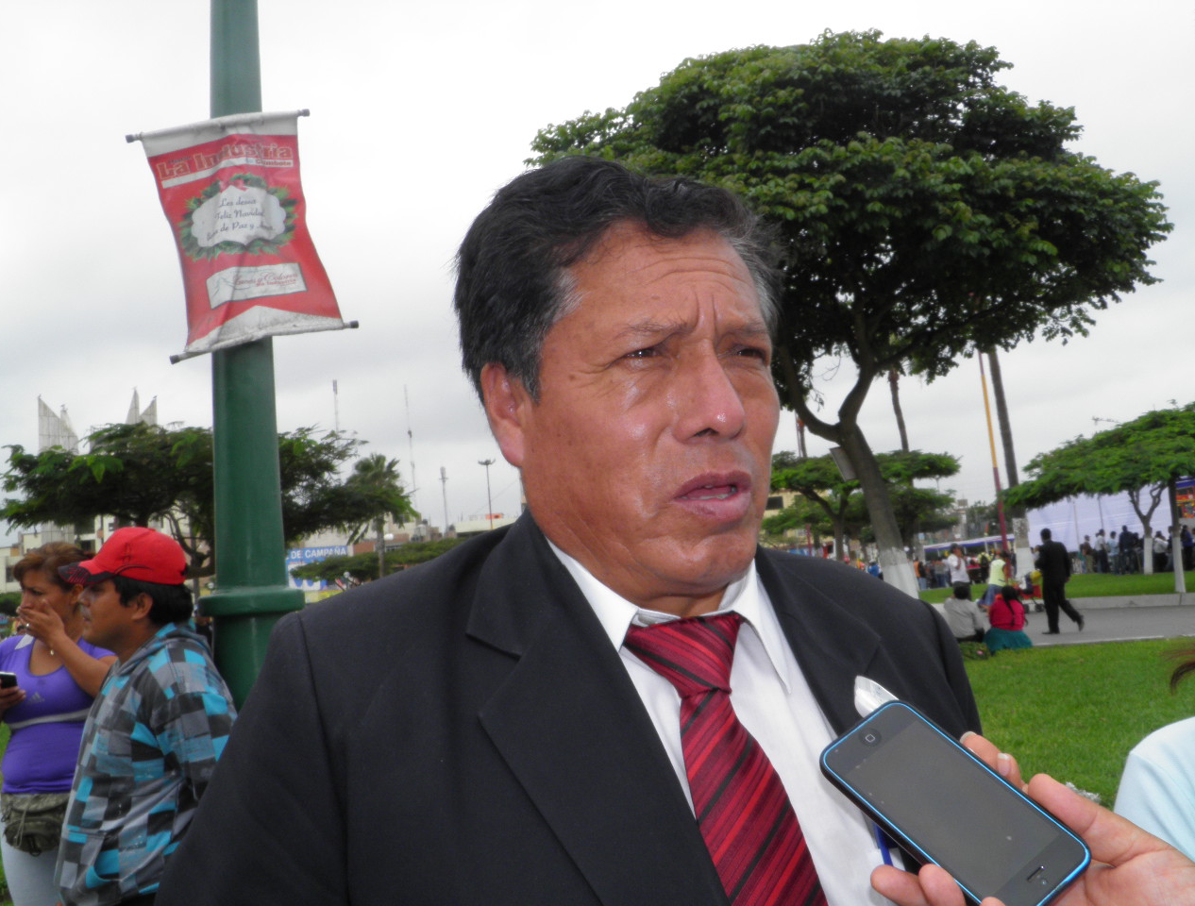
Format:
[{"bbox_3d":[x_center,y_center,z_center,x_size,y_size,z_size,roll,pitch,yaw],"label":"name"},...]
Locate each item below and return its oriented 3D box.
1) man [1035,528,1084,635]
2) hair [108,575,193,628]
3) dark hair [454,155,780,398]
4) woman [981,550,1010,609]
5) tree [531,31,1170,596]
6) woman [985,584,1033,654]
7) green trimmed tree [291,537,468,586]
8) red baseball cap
[{"bbox_3d":[7.310,2.028,16.600,0.680,1.690,0.520,-9,-8,34],"label":"man"},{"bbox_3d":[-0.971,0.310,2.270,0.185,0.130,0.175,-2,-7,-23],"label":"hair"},{"bbox_3d":[0.011,-0.095,0.610,0.180,0.160,0.200,-1,-7,-28],"label":"dark hair"},{"bbox_3d":[8.113,2.583,21.300,0.620,1.360,0.520,1,-8,-41],"label":"woman"},{"bbox_3d":[2.700,-0.731,10.600,6.200,6.400,6.000,-4,-6,0],"label":"tree"},{"bbox_3d":[5.484,2.215,14.000,0.640,0.900,0.720,-6,-6,14],"label":"woman"},{"bbox_3d":[-8.614,5.282,42.000,7.300,3.200,6.800,-4,-6,0],"label":"green trimmed tree"},{"bbox_3d":[-1.028,0.224,2.270,0.260,0.130,0.180,-2,-7,-23],"label":"red baseball cap"}]

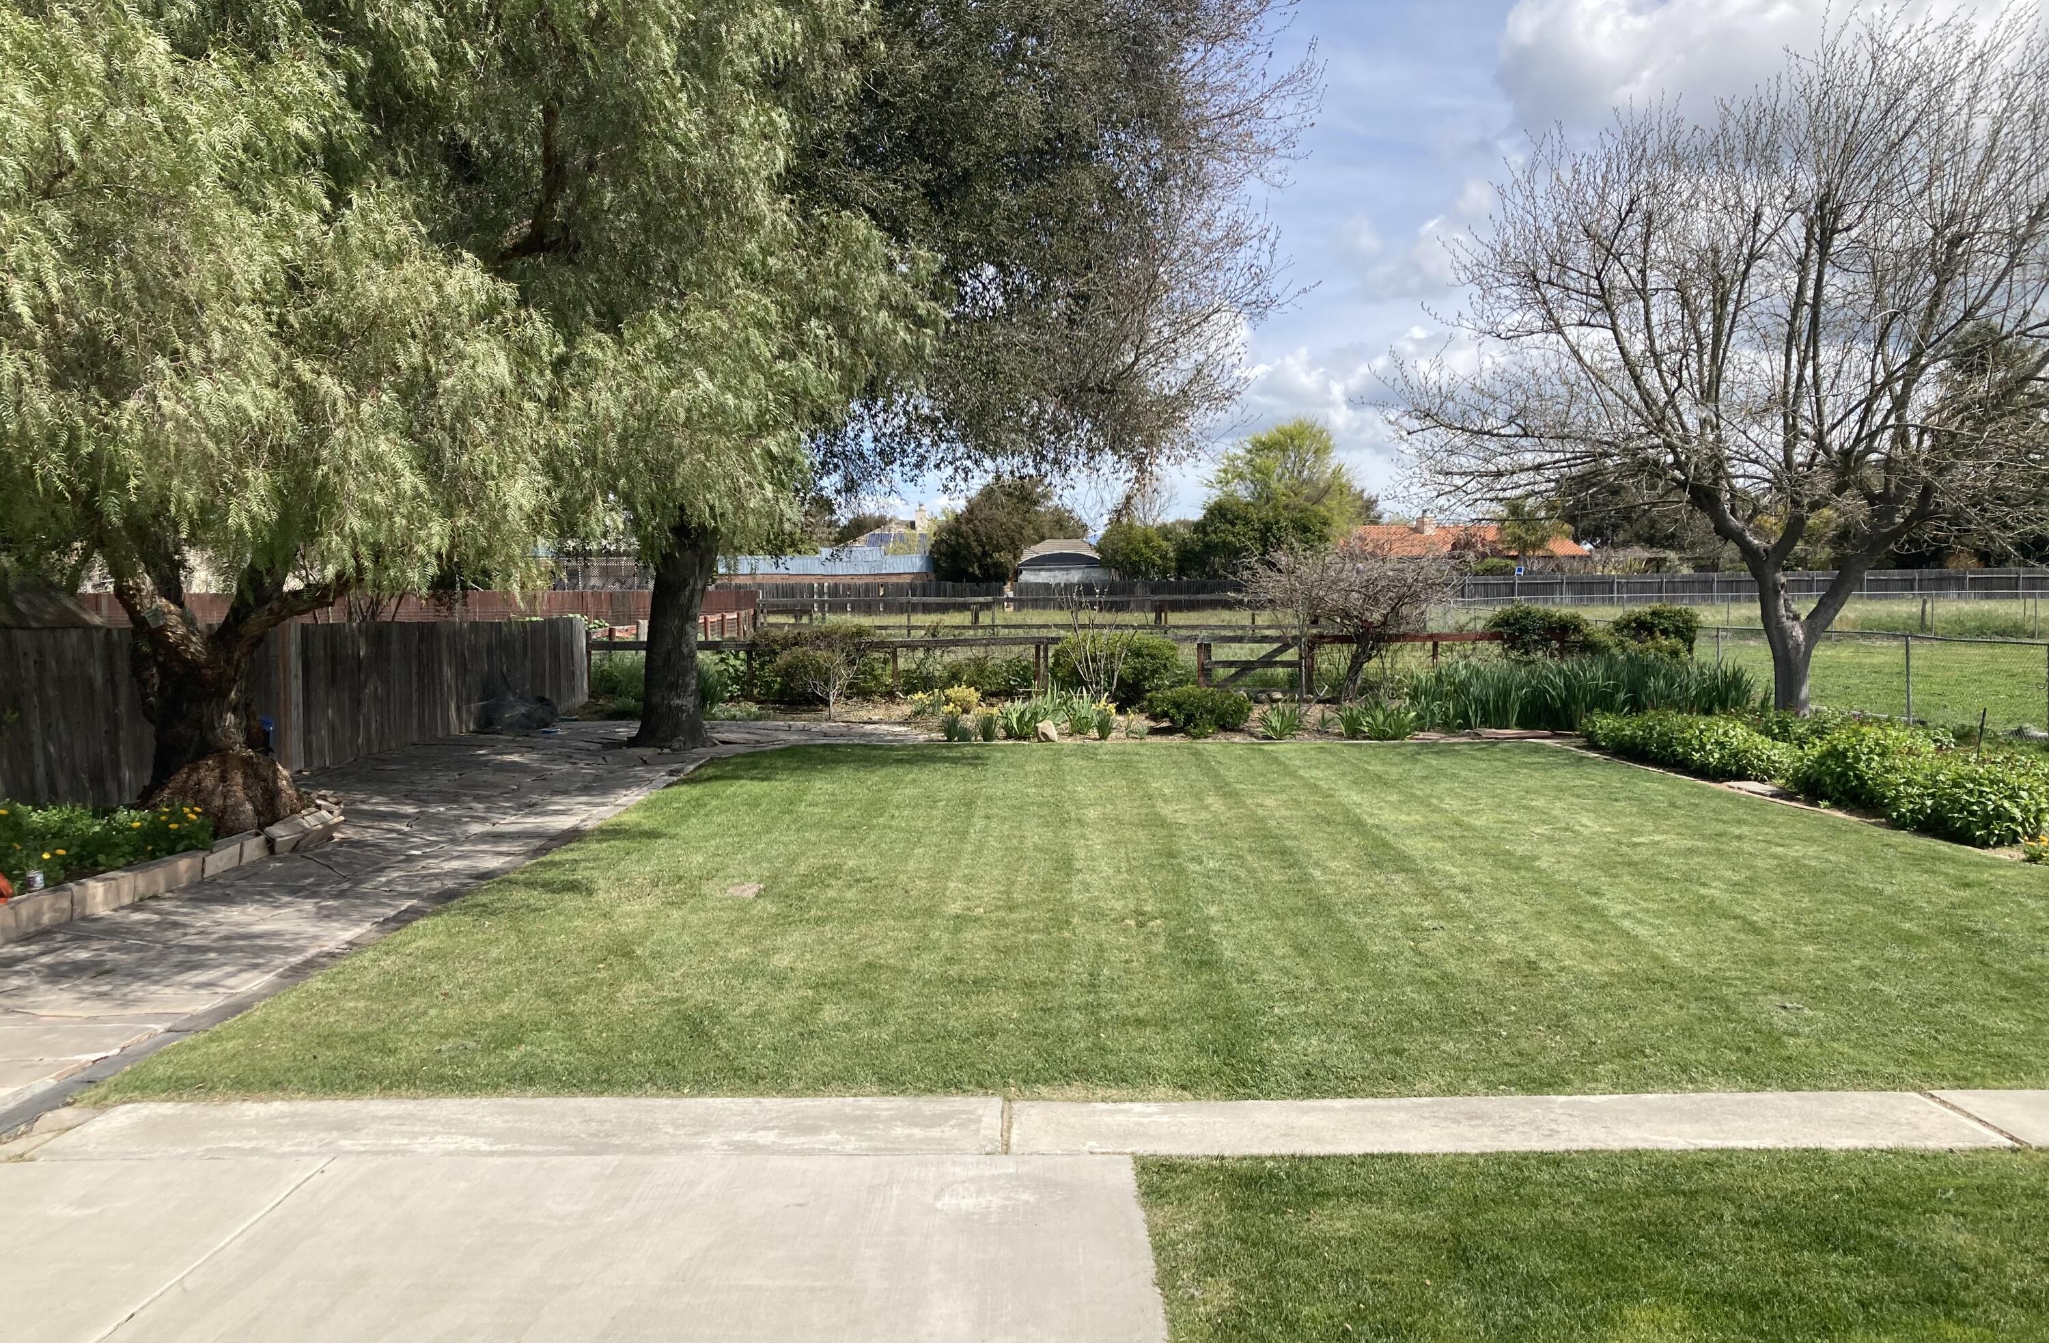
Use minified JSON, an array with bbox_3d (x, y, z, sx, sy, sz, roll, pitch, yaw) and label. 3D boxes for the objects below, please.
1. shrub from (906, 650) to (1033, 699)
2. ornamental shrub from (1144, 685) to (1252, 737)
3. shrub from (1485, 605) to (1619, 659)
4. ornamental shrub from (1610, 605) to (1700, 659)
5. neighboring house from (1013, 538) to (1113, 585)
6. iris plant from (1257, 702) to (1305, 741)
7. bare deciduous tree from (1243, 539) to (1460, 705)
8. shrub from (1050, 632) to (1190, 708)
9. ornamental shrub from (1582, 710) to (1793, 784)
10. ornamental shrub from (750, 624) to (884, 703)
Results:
[{"bbox_3d":[-0.870,0.051,26.500,2.000,0.850,1.300,0,3,0],"label":"shrub"},{"bbox_3d":[2.169,0.490,20.700,1.350,0.620,1.200,0,3,0],"label":"ornamental shrub"},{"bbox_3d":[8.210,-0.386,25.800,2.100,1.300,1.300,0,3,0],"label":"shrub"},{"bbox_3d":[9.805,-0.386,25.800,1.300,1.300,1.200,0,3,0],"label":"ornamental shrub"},{"bbox_3d":[2.414,-5.960,102.000,6.100,4.400,7.000,0,3,0],"label":"neighboring house"},{"bbox_3d":[2.958,0.575,19.200,0.550,0.420,0.520,0,3,0],"label":"iris plant"},{"bbox_3d":[4.899,-0.745,25.300,3.050,2.450,2.700,0,3,0],"label":"bare deciduous tree"},{"bbox_3d":[1.449,-0.012,25.000,2.050,1.150,1.800,0,3,0],"label":"shrub"},{"bbox_3d":[6.985,0.723,17.200,1.100,0.500,3.500,0,3,0],"label":"ornamental shrub"},{"bbox_3d":[-3.214,-0.112,25.700,2.050,1.200,1.700,0,3,0],"label":"ornamental shrub"}]

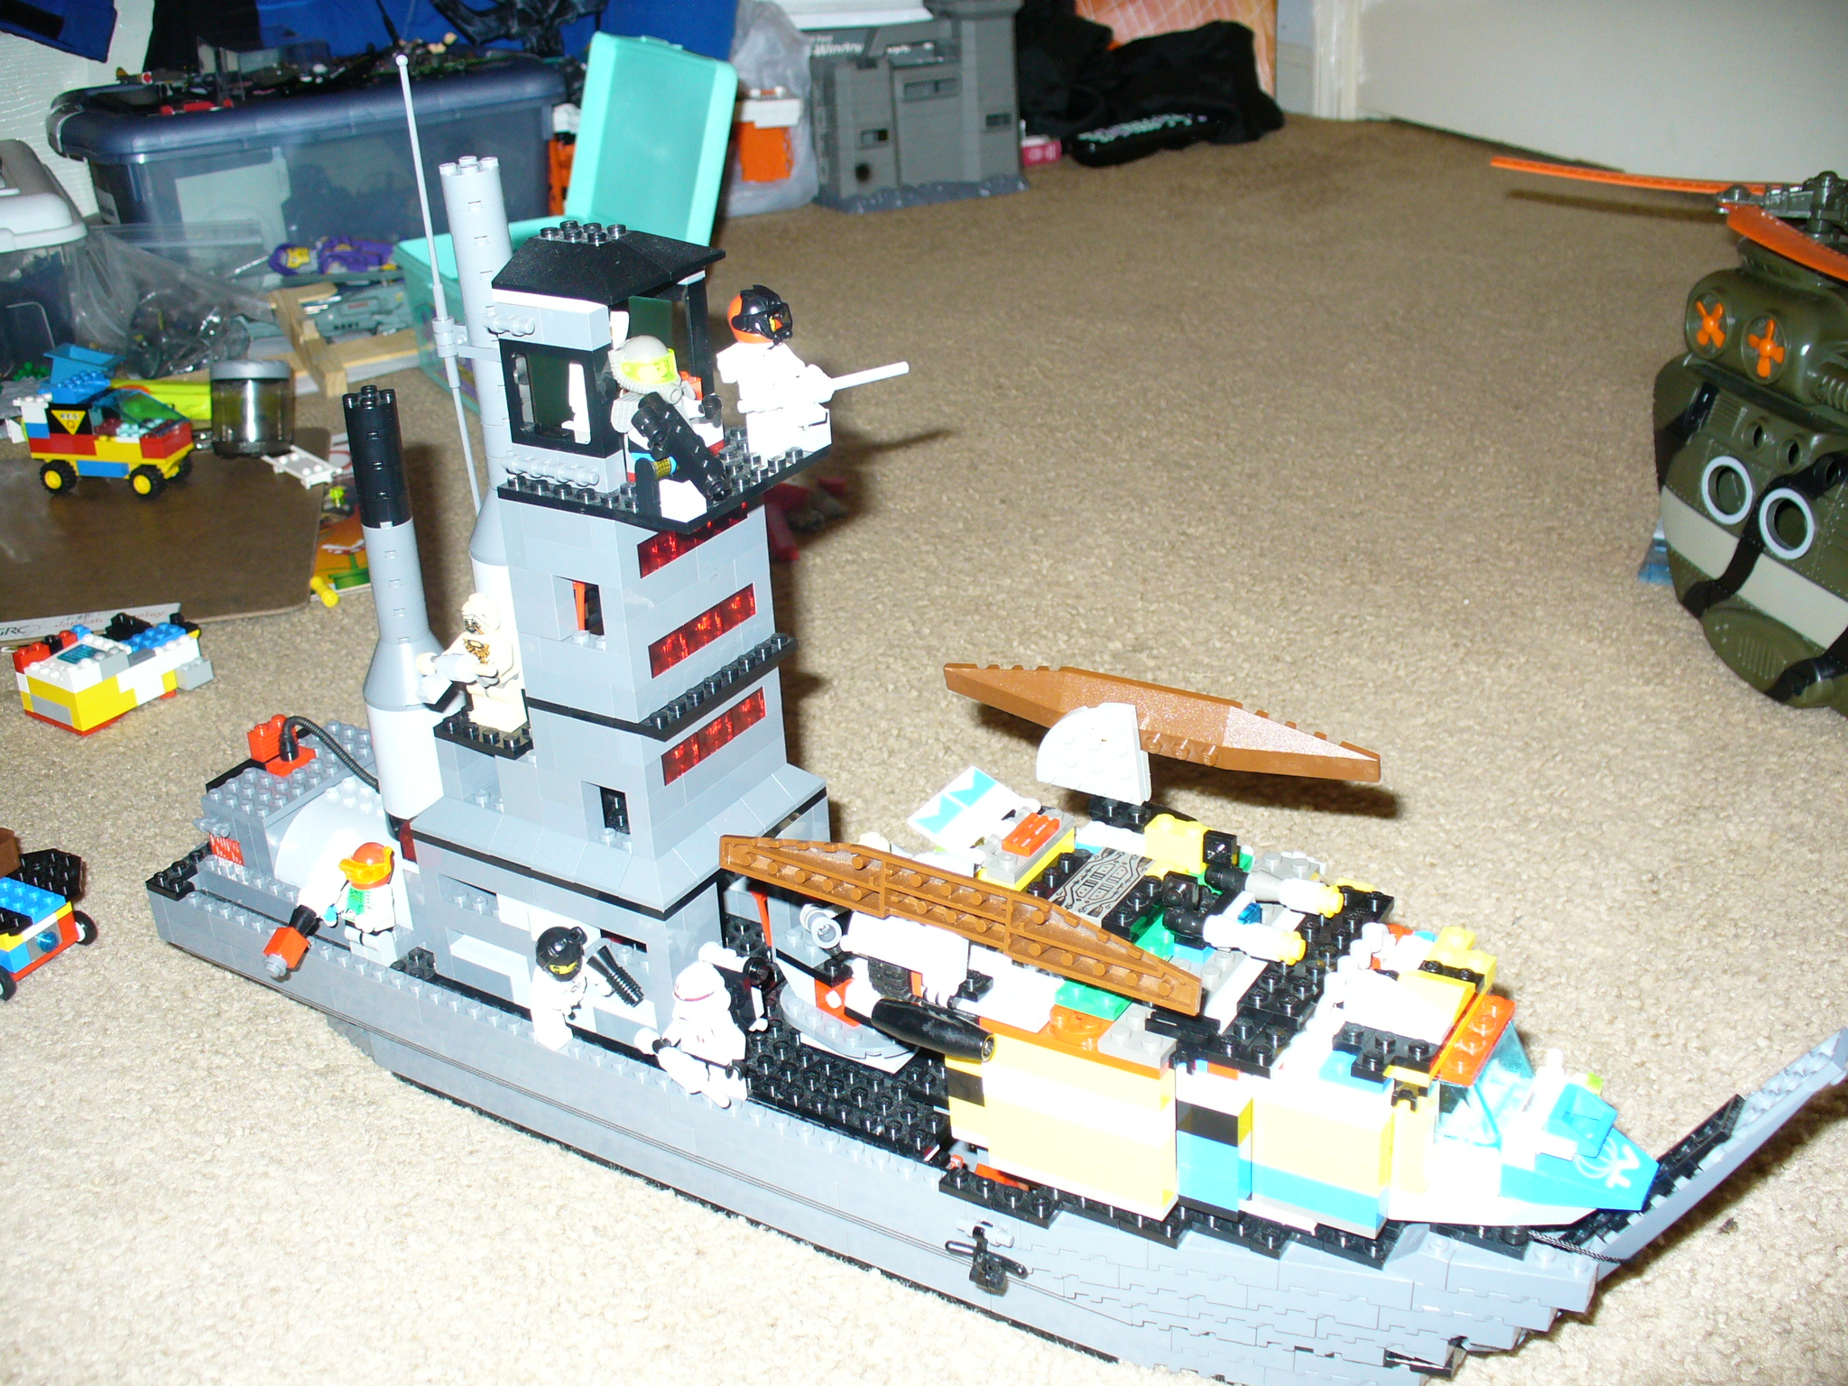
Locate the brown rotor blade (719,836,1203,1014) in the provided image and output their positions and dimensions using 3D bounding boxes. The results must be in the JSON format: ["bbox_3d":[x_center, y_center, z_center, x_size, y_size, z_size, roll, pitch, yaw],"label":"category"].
[{"bbox_3d":[0.006,0.047,0.450,0.129,0.018,0.010,14,37,29],"label":"brown rotor blade"}]

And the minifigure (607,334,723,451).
[{"bbox_3d":[-0.067,-0.069,0.492,0.027,0.043,0.025,13,30,29],"label":"minifigure"}]

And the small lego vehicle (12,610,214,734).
[{"bbox_3d":[-0.368,-0.013,0.897,0.054,0.036,0.071,14,28,30],"label":"small lego vehicle"}]

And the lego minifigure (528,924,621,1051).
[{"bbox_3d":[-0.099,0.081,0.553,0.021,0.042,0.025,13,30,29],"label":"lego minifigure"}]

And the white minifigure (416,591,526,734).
[{"bbox_3d":[-0.126,-0.008,0.558,0.027,0.041,0.019,13,30,29],"label":"white minifigure"}]

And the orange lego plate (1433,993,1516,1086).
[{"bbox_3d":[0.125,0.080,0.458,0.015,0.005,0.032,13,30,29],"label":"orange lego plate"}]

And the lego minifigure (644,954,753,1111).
[{"bbox_3d":[-0.059,0.090,0.528,0.026,0.043,0.019,13,30,29],"label":"lego minifigure"}]

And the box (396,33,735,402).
[{"bbox_3d":[-0.234,-0.309,1.303,0.170,0.217,0.228,-15,28,-27],"label":"box"}]

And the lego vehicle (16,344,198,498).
[{"bbox_3d":[-0.479,-0.159,1.150,0.101,0.085,0.038,5,25,10],"label":"lego vehicle"}]

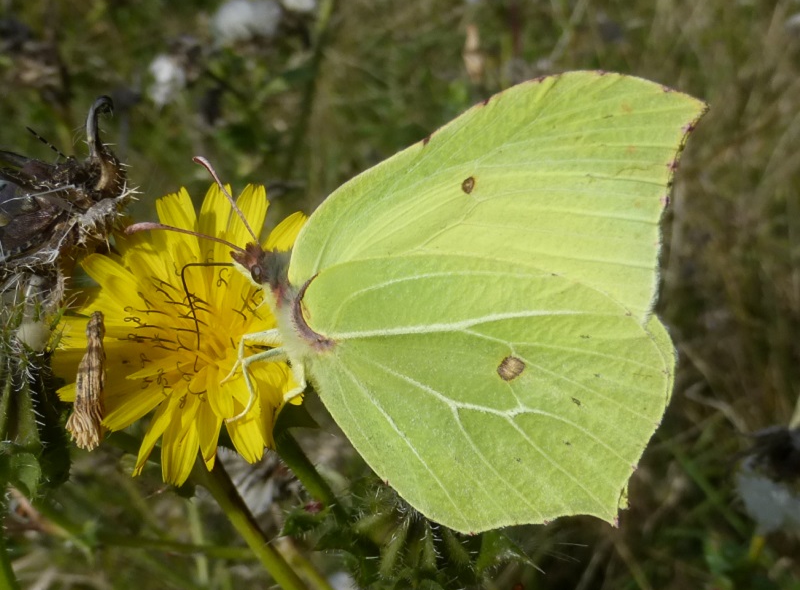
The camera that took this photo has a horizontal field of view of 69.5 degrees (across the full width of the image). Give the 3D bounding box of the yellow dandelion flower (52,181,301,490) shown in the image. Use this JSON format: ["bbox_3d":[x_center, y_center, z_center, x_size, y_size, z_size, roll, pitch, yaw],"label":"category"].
[{"bbox_3d":[-0.015,0.004,0.045,0.021,0.009,0.021,0,71,16],"label":"yellow dandelion flower"}]

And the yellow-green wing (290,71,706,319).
[{"bbox_3d":[0.007,-0.007,0.042,0.030,0.018,0.003,0,0,0],"label":"yellow-green wing"}]

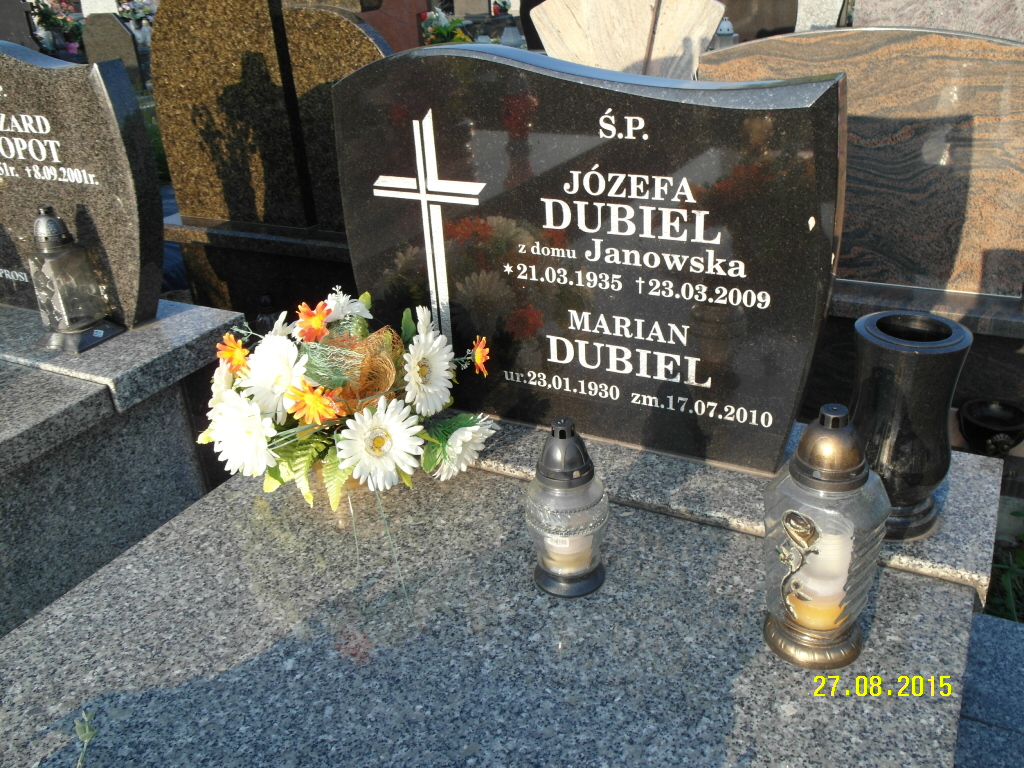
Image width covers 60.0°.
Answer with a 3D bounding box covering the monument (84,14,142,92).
[{"bbox_3d":[-3.337,-2.784,7.441,0.622,0.619,0.070,10,30,27],"label":"monument"}]

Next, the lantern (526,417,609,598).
[{"bbox_3d":[0.068,0.149,1.120,0.104,0.228,0.104,-4,26,2],"label":"lantern"}]

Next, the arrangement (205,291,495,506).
[{"bbox_3d":[-0.244,0.017,1.343,0.410,0.305,0.350,10,30,27],"label":"arrangement"}]

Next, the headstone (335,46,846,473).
[{"bbox_3d":[0.089,-0.198,1.350,0.770,0.601,0.060,10,30,27],"label":"headstone"}]

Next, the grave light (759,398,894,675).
[{"bbox_3d":[0.341,0.162,0.974,0.118,0.295,0.113,20,35,41],"label":"grave light"}]

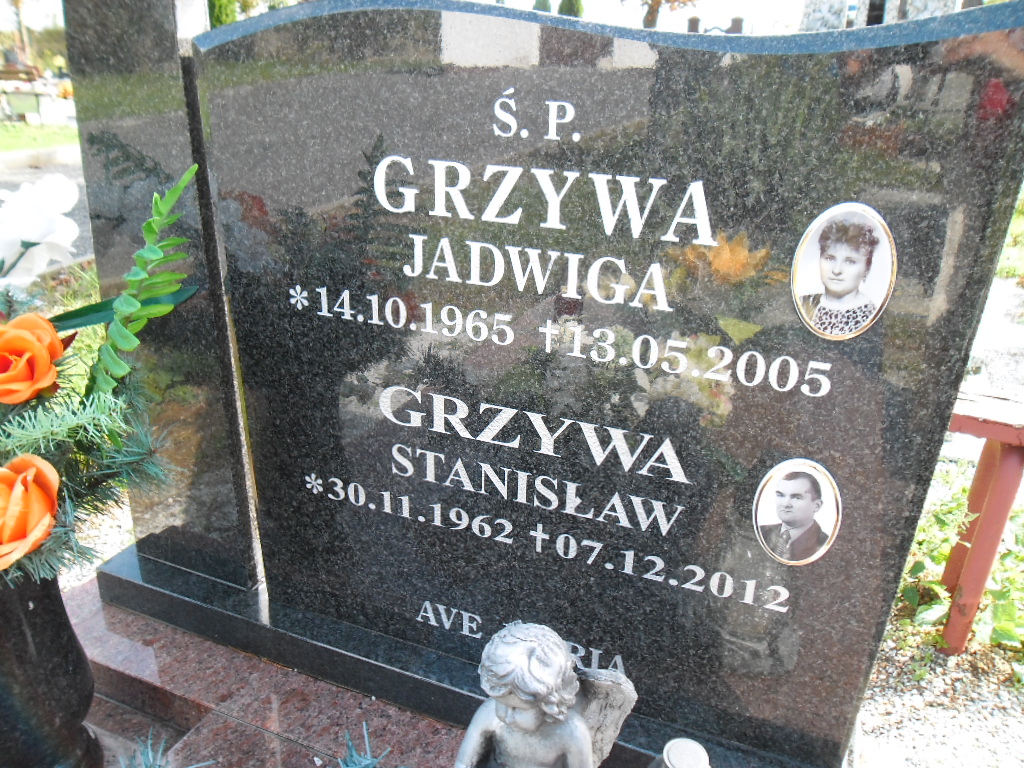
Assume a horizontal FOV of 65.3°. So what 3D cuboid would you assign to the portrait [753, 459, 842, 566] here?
[{"bbox_3d":[0.284,0.132,0.798,0.085,0.125,0.012,10,25,20],"label":"portrait"}]

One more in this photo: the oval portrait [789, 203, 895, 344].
[{"bbox_3d":[0.289,-0.095,0.699,0.085,0.125,0.012,10,25,20],"label":"oval portrait"}]

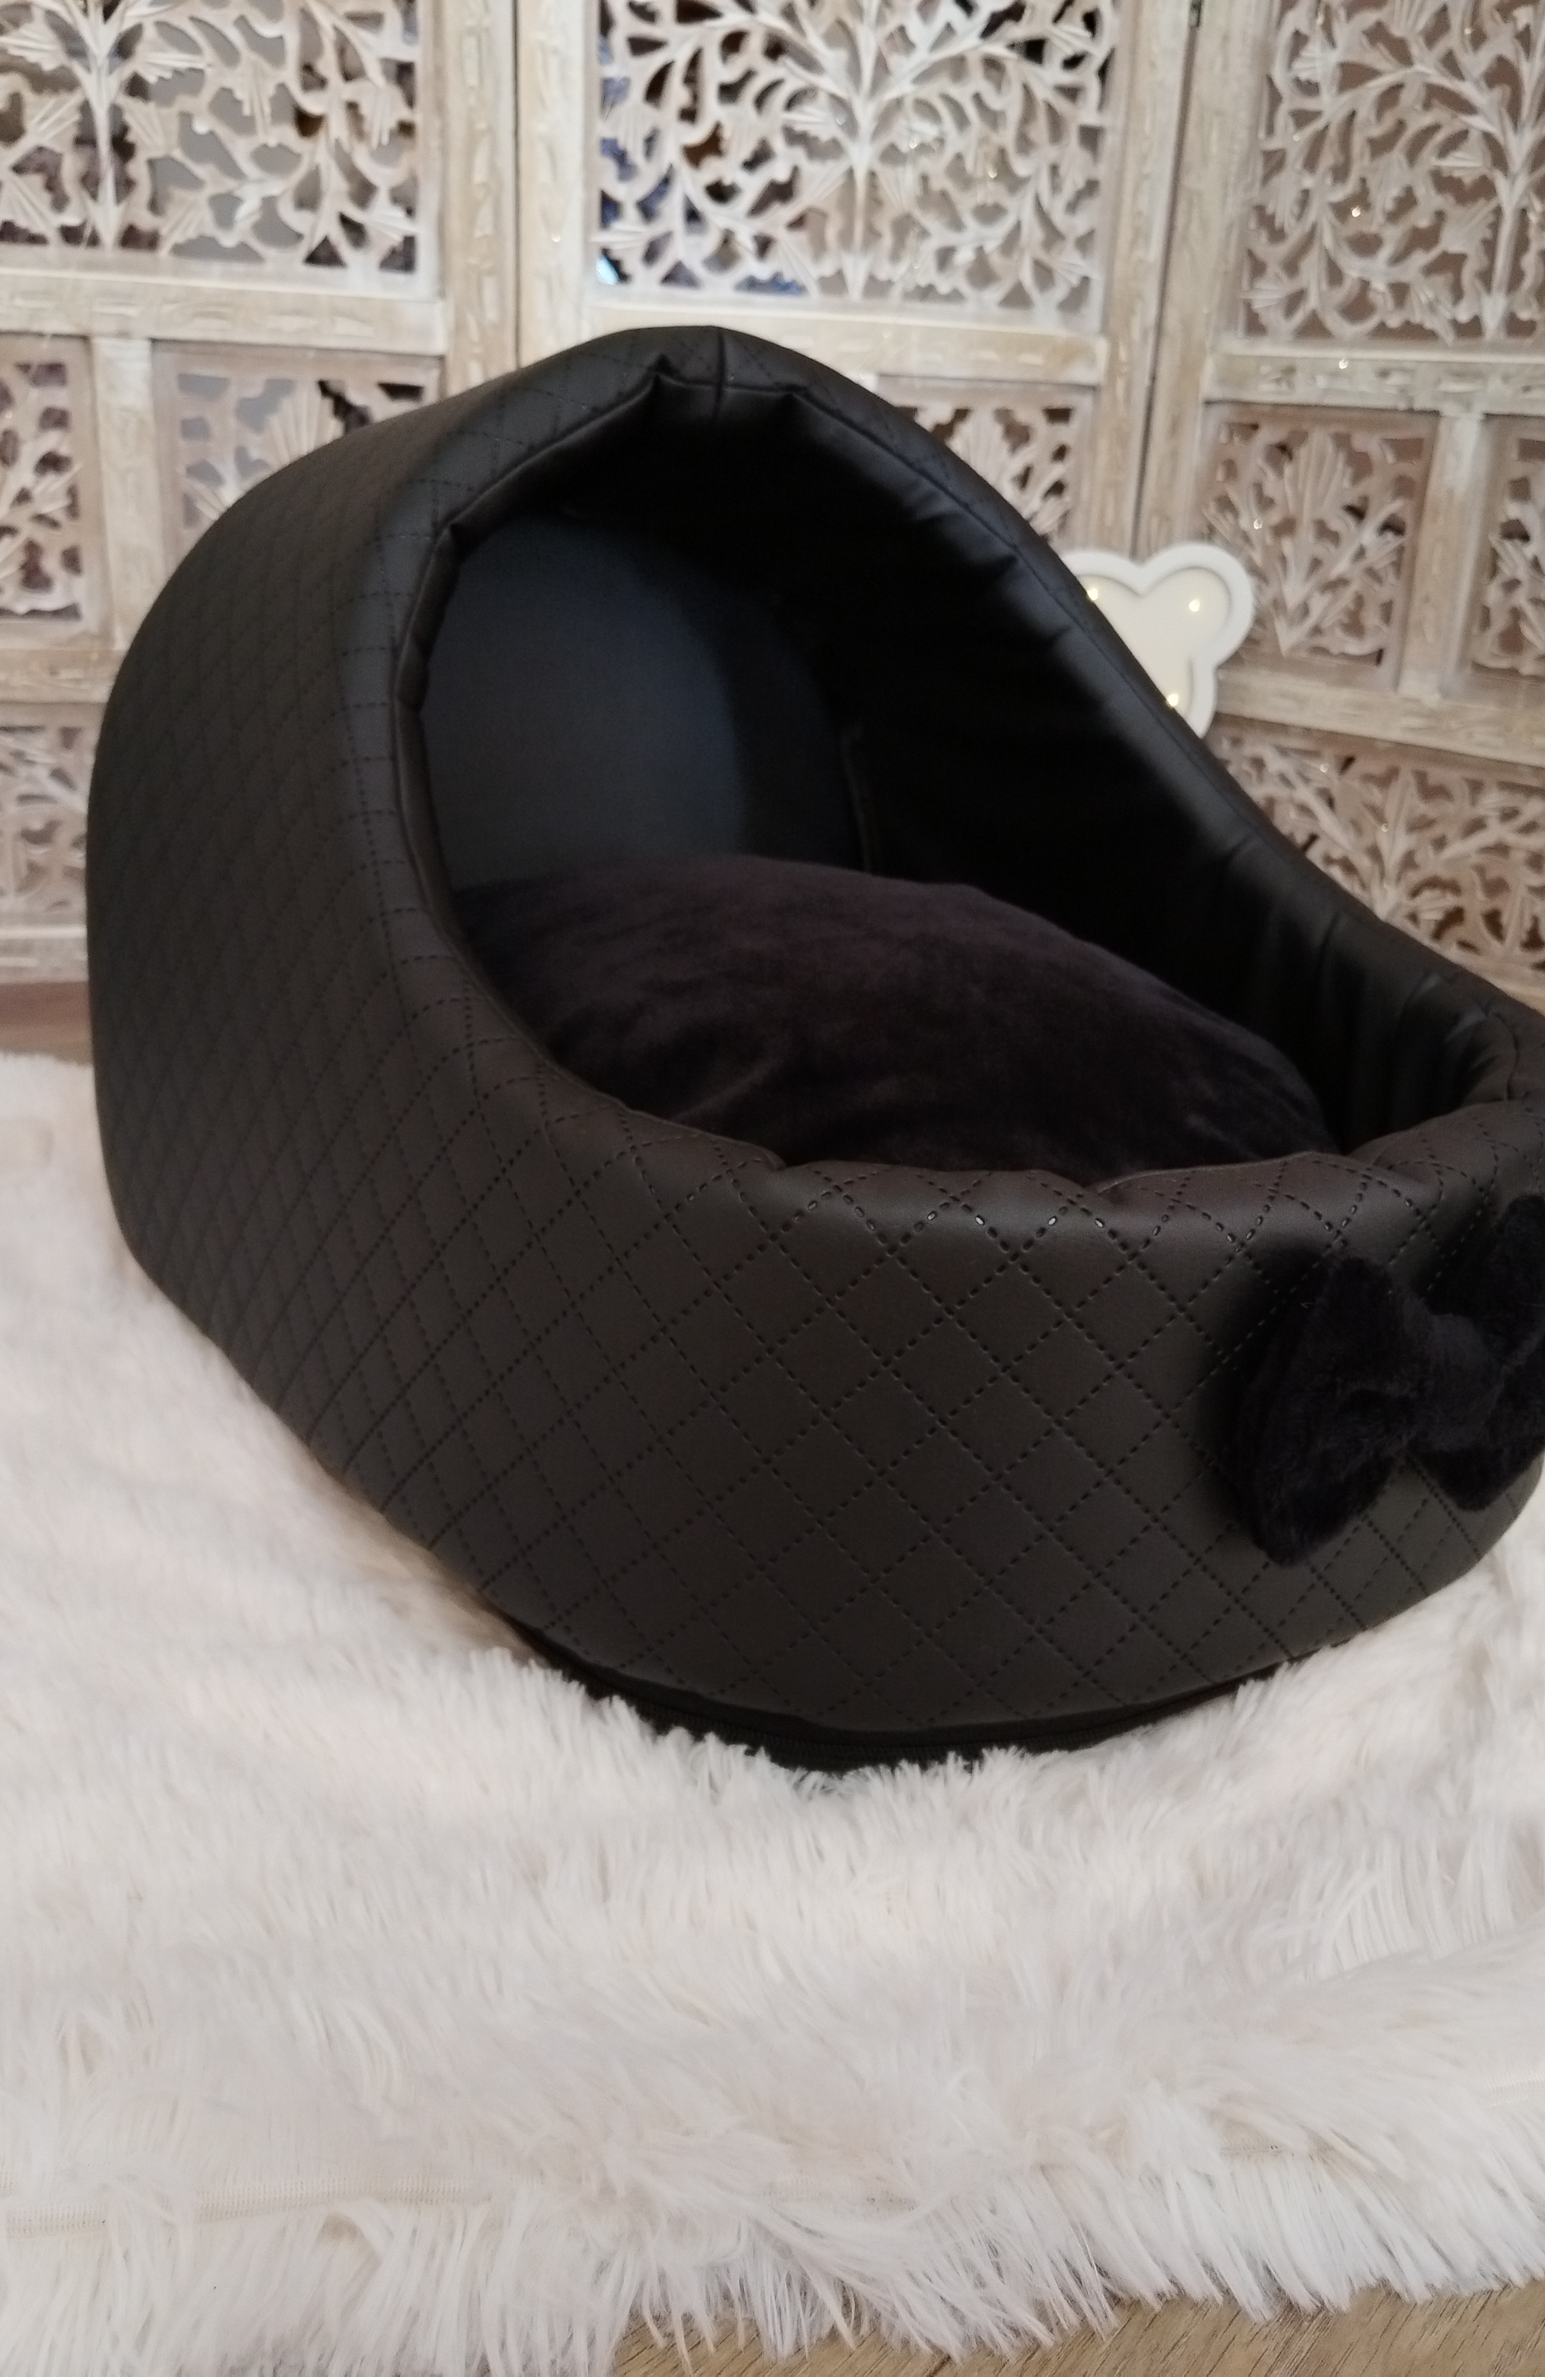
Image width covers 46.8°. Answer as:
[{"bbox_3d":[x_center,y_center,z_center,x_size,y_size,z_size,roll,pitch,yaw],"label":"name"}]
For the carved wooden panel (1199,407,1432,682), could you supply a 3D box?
[{"bbox_3d":[0.392,-0.477,1.323,0.186,0.186,0.015,22,29,38],"label":"carved wooden panel"}]

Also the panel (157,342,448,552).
[{"bbox_3d":[-0.309,-0.456,1.190,0.186,0.186,0.015,-3,24,-14],"label":"panel"}]

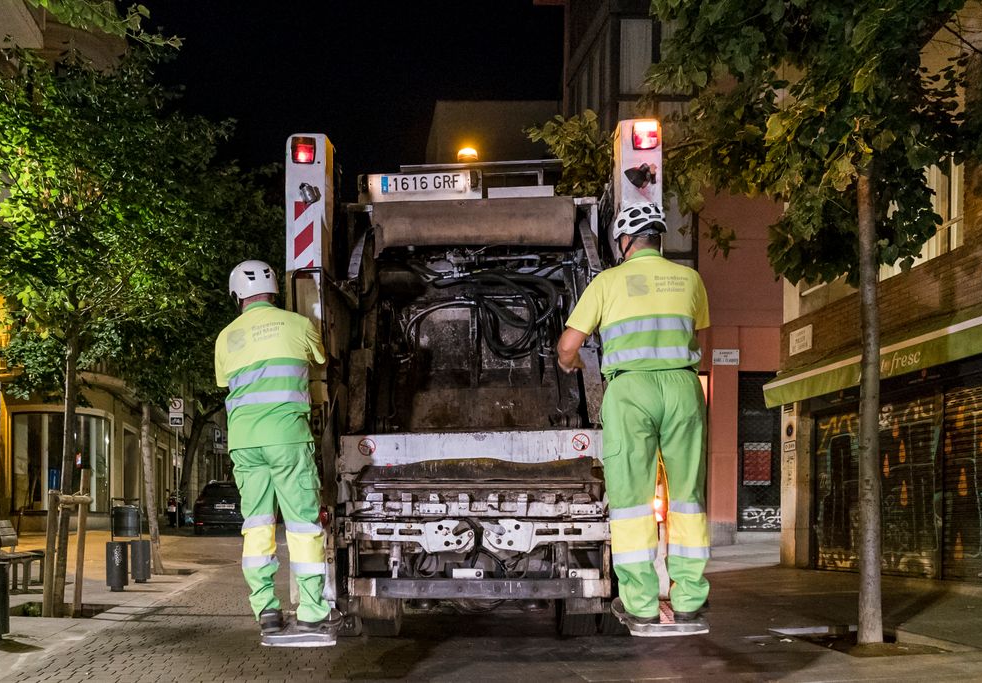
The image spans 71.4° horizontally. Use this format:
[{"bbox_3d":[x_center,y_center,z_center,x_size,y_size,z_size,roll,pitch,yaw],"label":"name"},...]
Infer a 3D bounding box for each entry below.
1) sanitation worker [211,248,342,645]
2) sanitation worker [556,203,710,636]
[{"bbox_3d":[-1.020,0.492,3.260,0.520,1.740,0.450,-5,-7,20],"label":"sanitation worker"},{"bbox_3d":[0.621,0.307,3.040,0.620,1.810,0.480,1,-7,-6],"label":"sanitation worker"}]

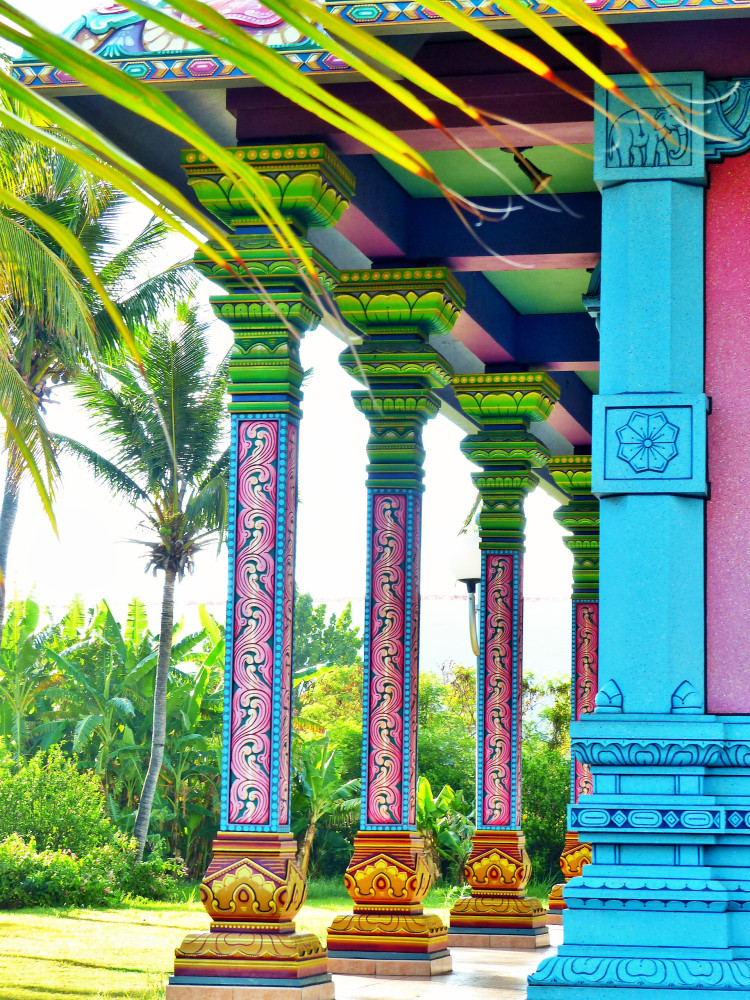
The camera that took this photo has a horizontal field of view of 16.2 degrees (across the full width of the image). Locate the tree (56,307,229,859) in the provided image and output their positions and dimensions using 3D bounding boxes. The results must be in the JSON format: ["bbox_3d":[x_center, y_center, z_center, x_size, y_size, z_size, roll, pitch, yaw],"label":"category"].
[{"bbox_3d":[-3.477,1.725,47.000,4.500,10.300,4.500,-1,-7,12],"label":"tree"}]

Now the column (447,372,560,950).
[{"bbox_3d":[0.963,1.214,19.949,0.737,4.281,0.737,-1,-7,12],"label":"column"}]

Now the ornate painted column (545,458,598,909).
[{"bbox_3d":[1.994,1.759,24.293,0.737,4.281,0.737,-1,-7,12],"label":"ornate painted column"}]

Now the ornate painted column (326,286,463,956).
[{"bbox_3d":[0.113,0.753,16.266,0.737,4.281,0.737,-1,-7,12],"label":"ornate painted column"}]

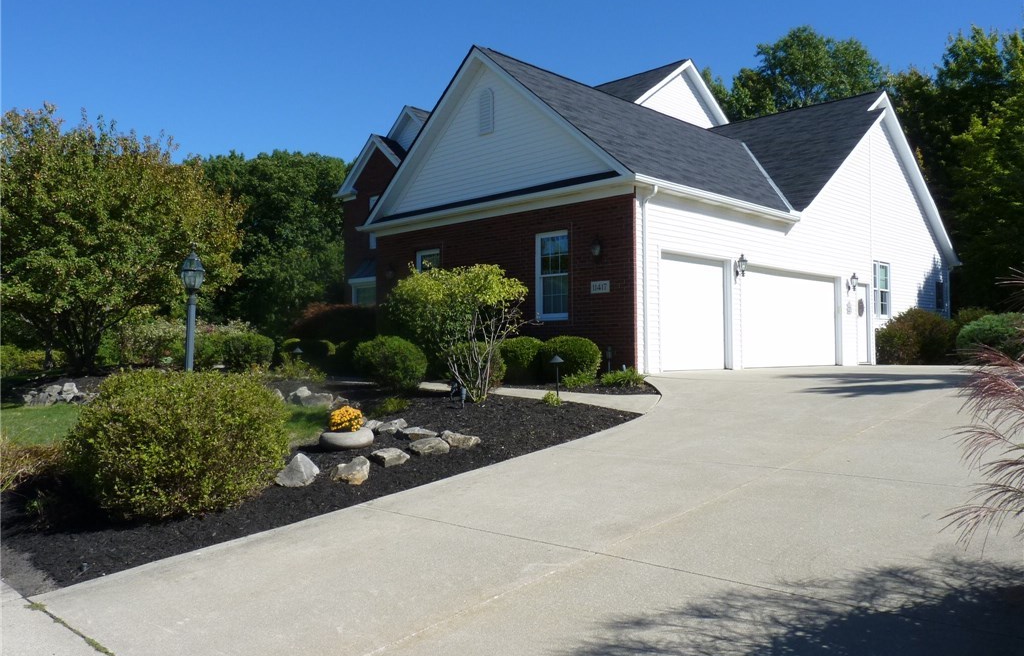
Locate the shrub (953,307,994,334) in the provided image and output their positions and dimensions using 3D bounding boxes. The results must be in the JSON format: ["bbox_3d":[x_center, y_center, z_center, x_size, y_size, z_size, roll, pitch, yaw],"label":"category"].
[{"bbox_3d":[15.318,0.190,26.475,1.600,1.775,1.600,-1,-2,30],"label":"shrub"}]

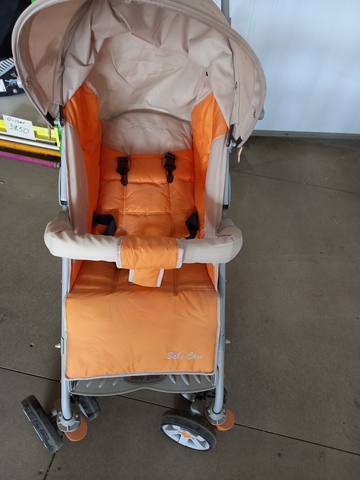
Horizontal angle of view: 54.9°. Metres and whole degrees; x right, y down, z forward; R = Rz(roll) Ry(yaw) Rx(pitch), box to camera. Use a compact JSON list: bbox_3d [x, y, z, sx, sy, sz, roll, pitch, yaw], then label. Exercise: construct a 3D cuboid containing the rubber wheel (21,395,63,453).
[{"bbox_3d":[-0.392,0.520,0.983,0.042,0.167,0.167,-31,55,-32],"label":"rubber wheel"}]

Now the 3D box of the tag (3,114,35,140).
[{"bbox_3d":[-0.915,-0.641,1.980,0.186,0.110,0.004,16,45,9],"label":"tag"}]

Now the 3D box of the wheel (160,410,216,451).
[{"bbox_3d":[0.024,0.552,1.000,0.167,0.167,0.039,18,45,12],"label":"wheel"}]

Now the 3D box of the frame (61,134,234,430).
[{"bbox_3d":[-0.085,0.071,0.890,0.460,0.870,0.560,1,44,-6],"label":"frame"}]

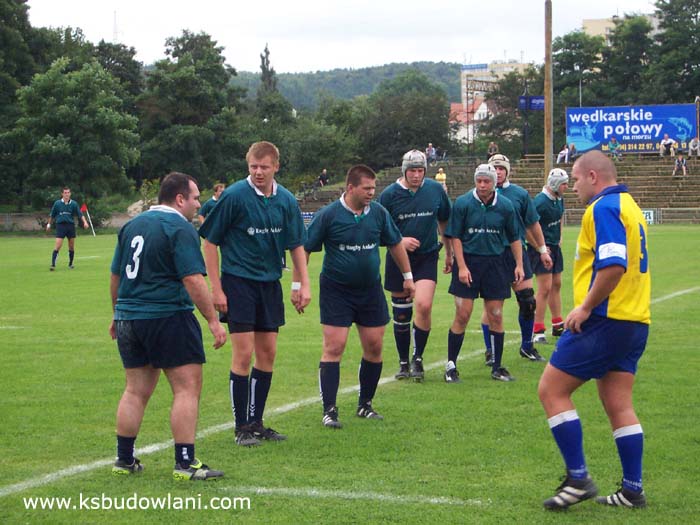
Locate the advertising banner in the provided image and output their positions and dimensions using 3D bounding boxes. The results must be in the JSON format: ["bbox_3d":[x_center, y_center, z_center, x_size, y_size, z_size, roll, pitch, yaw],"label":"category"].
[{"bbox_3d":[15.826,-7.453,101.000,7.450,2.630,0.120,1,2,23],"label":"advertising banner"}]

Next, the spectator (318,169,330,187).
[{"bbox_3d":[-1.275,-4.201,90.000,0.600,0.950,0.700,0,7,-10],"label":"spectator"}]

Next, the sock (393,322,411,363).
[{"bbox_3d":[0.439,0.682,15.350,0.140,0.350,0.150,0,2,0],"label":"sock"}]

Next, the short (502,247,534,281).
[{"bbox_3d":[1.525,0.000,17.100,0.450,0.390,0.330,-1,2,-18],"label":"short"}]

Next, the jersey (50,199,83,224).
[{"bbox_3d":[-6.227,-1.122,39.600,0.680,0.580,0.320,0,2,-6],"label":"jersey"}]

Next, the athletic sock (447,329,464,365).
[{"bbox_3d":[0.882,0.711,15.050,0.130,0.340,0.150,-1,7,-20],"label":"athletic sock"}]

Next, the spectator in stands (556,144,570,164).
[{"bbox_3d":[11.824,-6.001,100.000,0.500,1.120,0.680,2,3,37],"label":"spectator in stands"}]

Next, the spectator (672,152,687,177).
[{"bbox_3d":[17.776,-5.201,97.000,0.680,1.180,0.750,1,2,18],"label":"spectator"}]

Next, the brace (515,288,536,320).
[{"bbox_3d":[1.643,0.392,16.800,0.180,0.300,0.190,-3,2,-30],"label":"brace"}]

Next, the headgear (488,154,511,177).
[{"bbox_3d":[1.404,-0.897,16.900,0.200,0.250,0.250,0,2,6],"label":"headgear"}]

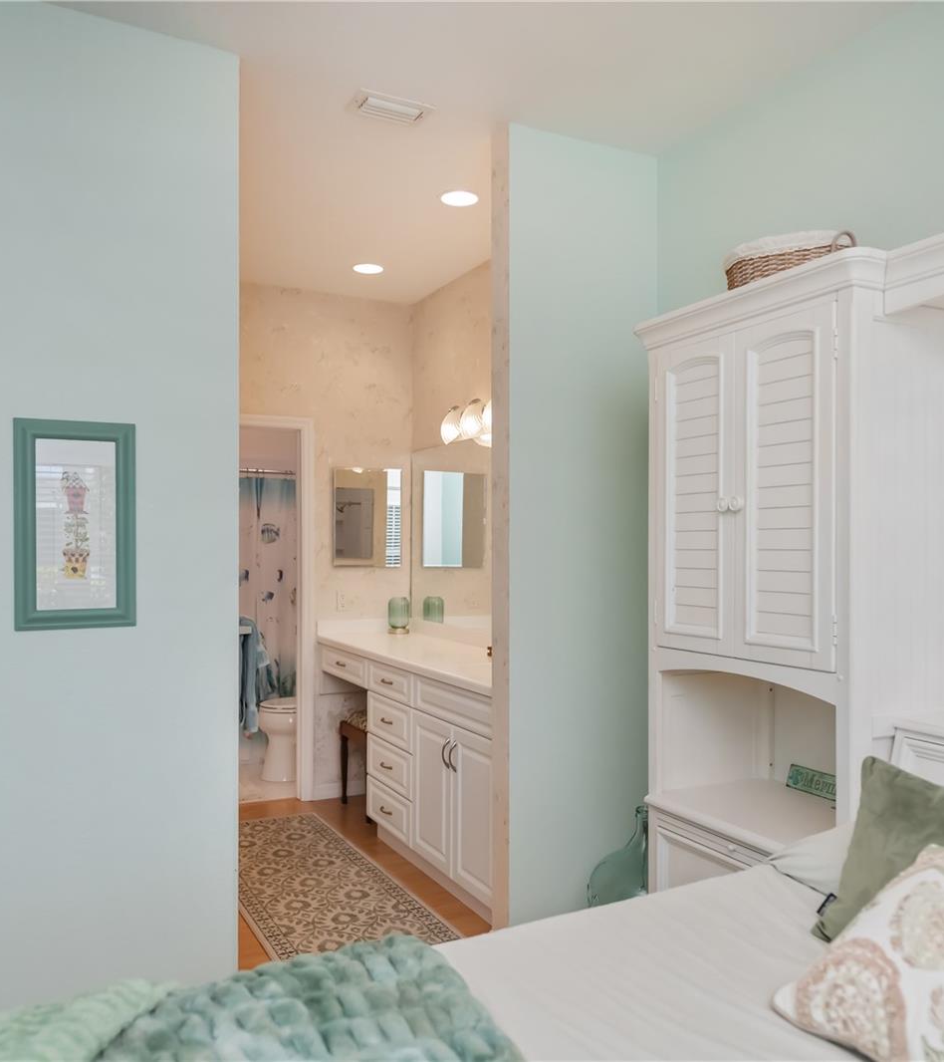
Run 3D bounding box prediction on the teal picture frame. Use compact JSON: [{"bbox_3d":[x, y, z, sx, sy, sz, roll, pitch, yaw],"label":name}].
[{"bbox_3d":[-1.035,-0.015,2.432,0.296,0.538,0.025,0,0,-27],"label":"teal picture frame"}]

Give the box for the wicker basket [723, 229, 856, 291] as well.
[{"bbox_3d":[0.836,-0.635,2.389,0.295,0.142,0.205,0,0,33],"label":"wicker basket"}]

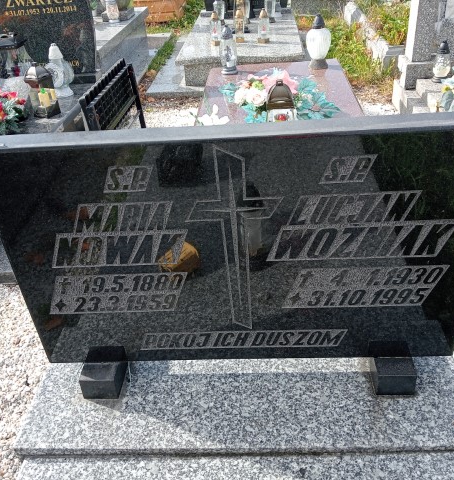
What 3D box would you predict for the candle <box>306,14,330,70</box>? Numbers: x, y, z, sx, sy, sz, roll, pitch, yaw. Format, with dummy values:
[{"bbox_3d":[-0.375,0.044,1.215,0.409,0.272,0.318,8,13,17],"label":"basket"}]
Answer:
[{"bbox_3d":[0.620,-1.345,3.489,0.168,0.340,0.168,-2,34,5],"label":"candle"}]

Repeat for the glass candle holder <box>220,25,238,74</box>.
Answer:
[{"bbox_3d":[0.012,-1.252,3.393,0.113,0.297,0.113,-2,35,5],"label":"glass candle holder"}]

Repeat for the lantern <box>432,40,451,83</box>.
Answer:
[{"bbox_3d":[1.286,-1.074,3.083,0.108,0.232,0.108,-2,34,5],"label":"lantern"}]

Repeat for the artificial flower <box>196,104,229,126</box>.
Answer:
[{"bbox_3d":[-0.076,-0.615,2.592,0.180,0.110,0.160,-2,35,5],"label":"artificial flower"}]

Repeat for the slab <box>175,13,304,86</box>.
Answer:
[{"bbox_3d":[0.149,-1.735,4.594,0.966,0.210,1.620,-2,35,5],"label":"slab"}]

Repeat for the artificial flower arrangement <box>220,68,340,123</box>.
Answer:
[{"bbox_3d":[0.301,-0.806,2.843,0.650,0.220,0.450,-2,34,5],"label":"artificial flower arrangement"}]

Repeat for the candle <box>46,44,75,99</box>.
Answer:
[{"bbox_3d":[-1.111,-1.115,3.385,0.165,0.325,0.145,0,34,7],"label":"candle"}]

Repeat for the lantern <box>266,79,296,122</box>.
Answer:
[{"bbox_3d":[0.259,-0.643,2.499,0.145,0.270,0.145,-2,35,5],"label":"lantern"}]

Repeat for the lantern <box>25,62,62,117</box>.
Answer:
[{"bbox_3d":[-1.103,-0.899,3.090,0.140,0.300,0.140,17,40,29],"label":"lantern"}]

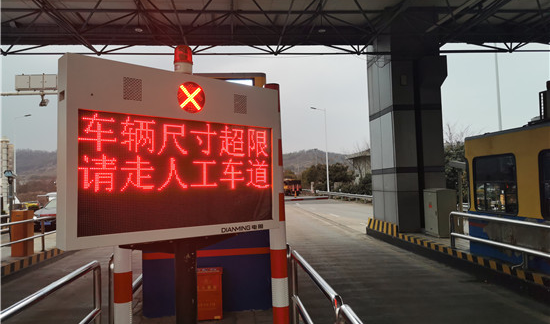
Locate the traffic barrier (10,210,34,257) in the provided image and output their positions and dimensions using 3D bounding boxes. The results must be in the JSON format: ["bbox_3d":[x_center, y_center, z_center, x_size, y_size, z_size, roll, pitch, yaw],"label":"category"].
[{"bbox_3d":[-6.229,1.753,10.552,0.340,1.109,0.420,-1,-3,-5],"label":"traffic barrier"}]

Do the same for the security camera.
[{"bbox_3d":[-8.199,-2.169,15.200,0.240,0.360,0.380,-1,9,-5],"label":"security camera"}]

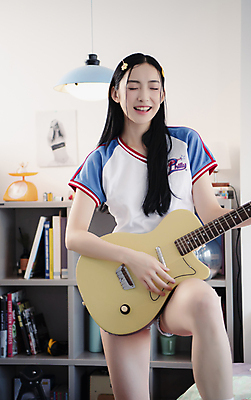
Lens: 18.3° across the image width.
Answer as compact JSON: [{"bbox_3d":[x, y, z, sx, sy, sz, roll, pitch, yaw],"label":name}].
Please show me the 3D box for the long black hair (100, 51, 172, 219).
[{"bbox_3d":[0.032,-0.210,2.500,0.235,0.525,0.250,-1,0,-7],"label":"long black hair"}]

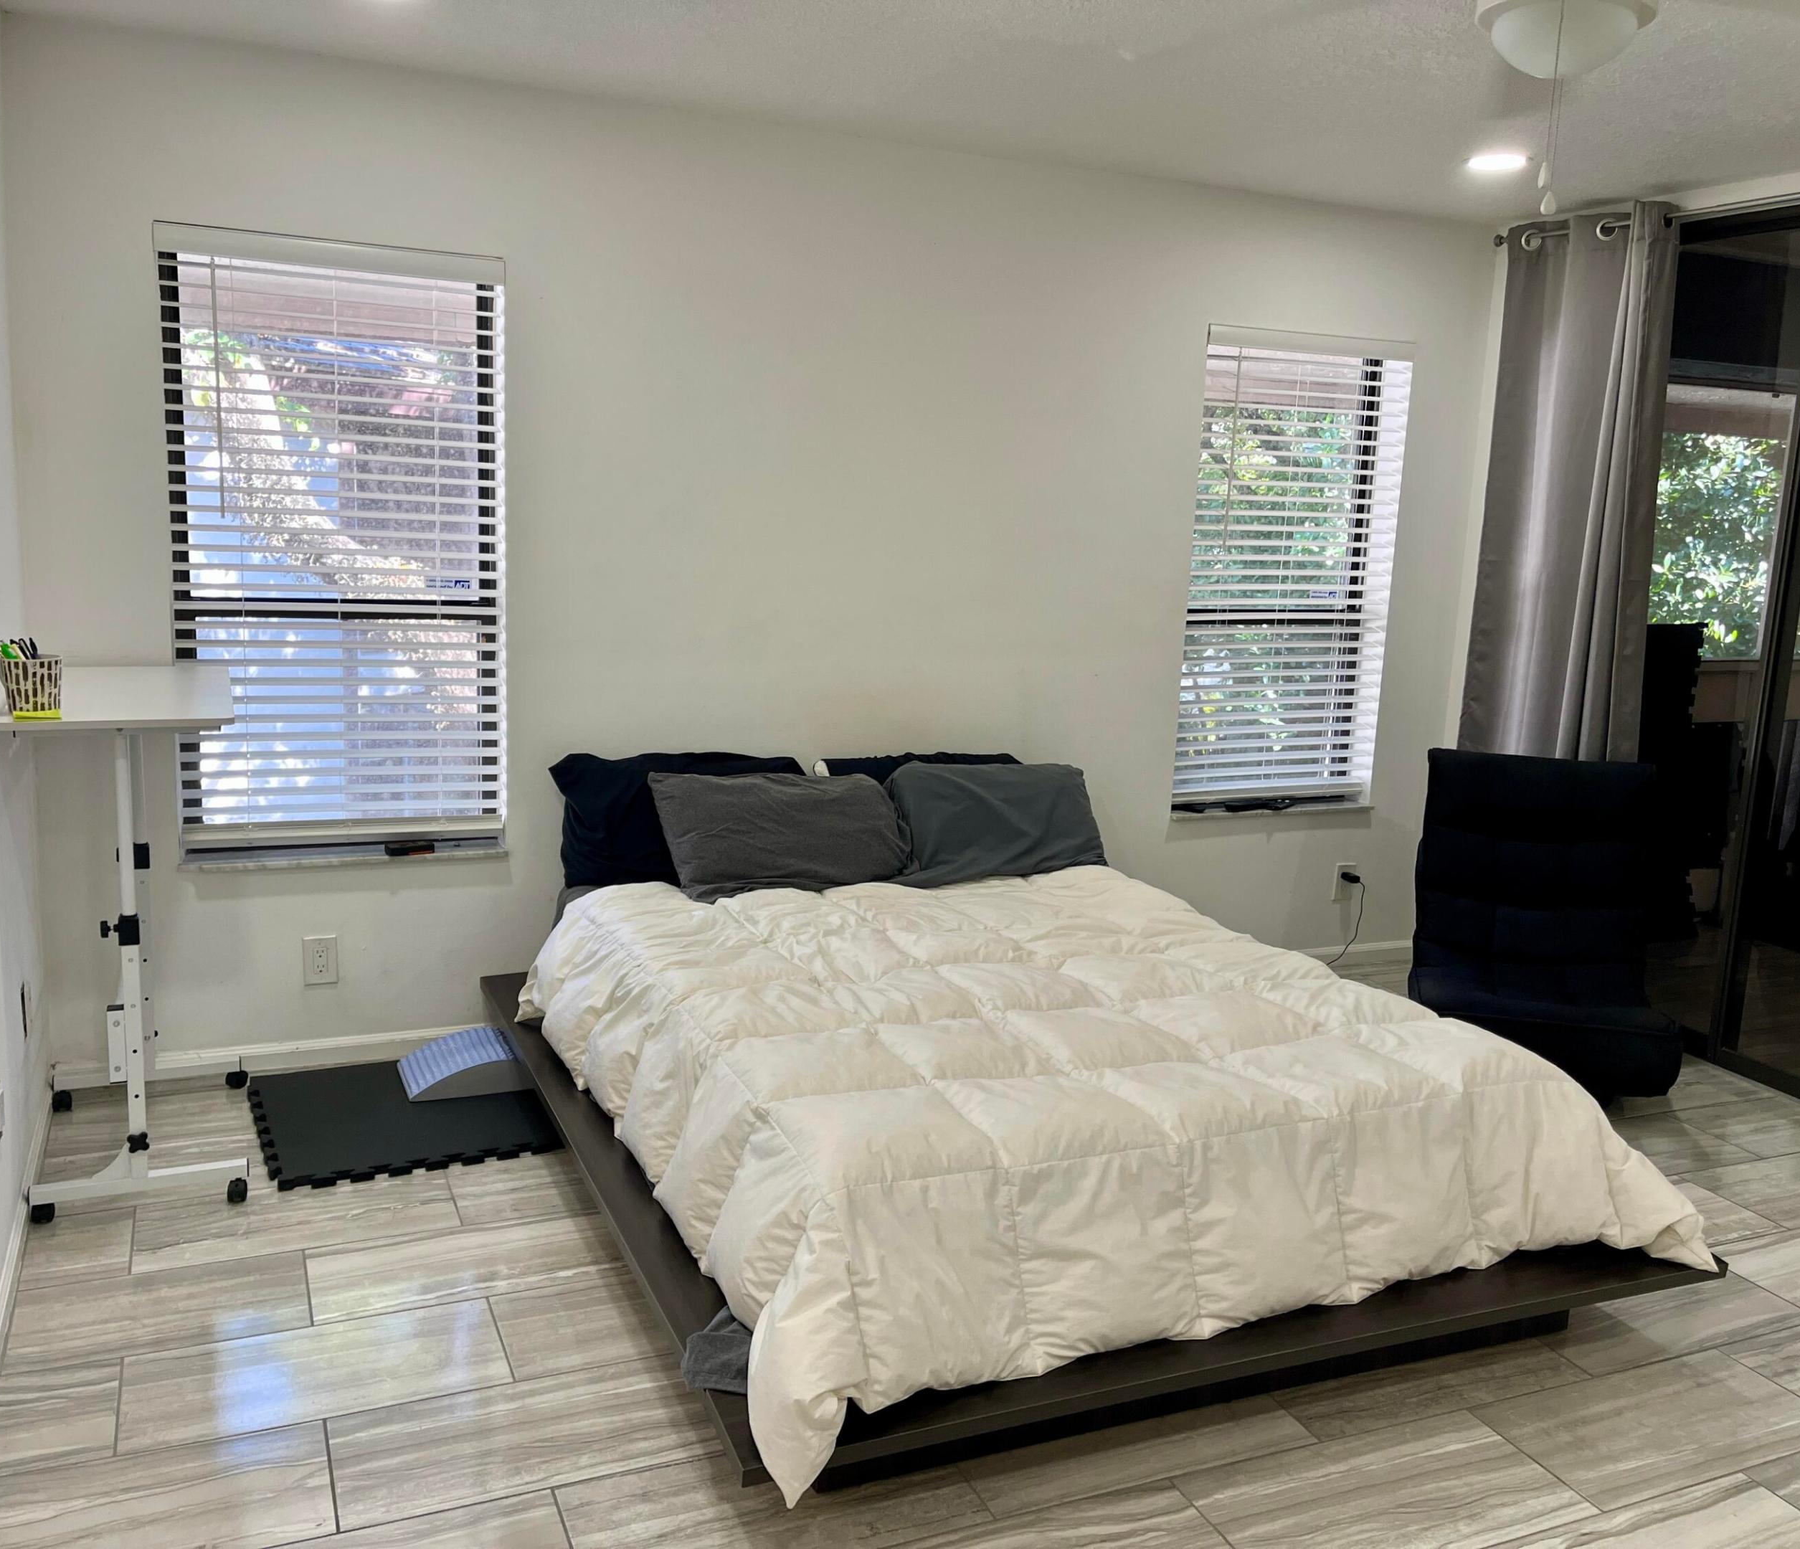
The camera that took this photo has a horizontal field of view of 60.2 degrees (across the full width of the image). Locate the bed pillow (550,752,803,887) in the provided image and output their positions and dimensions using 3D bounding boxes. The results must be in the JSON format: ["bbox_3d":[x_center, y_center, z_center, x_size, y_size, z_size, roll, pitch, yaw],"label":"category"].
[{"bbox_3d":[-0.569,0.120,4.129,0.700,0.364,0.175,-2,11,-23],"label":"bed pillow"}]

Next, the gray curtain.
[{"bbox_3d":[1.964,-0.515,4.769,0.117,2.313,0.612,-2,11,-23],"label":"gray curtain"}]

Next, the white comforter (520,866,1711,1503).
[{"bbox_3d":[0.260,0.583,3.325,1.779,0.369,2.119,-2,11,-23],"label":"white comforter"}]

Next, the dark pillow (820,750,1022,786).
[{"bbox_3d":[0.072,0.110,4.422,0.671,0.340,0.175,-2,11,-23],"label":"dark pillow"}]

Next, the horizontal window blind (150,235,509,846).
[{"bbox_3d":[-1.359,-0.541,3.794,0.768,1.451,0.063,-2,11,-23],"label":"horizontal window blind"}]

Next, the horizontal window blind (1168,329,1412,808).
[{"bbox_3d":[1.234,-0.633,4.923,0.779,1.469,0.063,-2,11,-23],"label":"horizontal window blind"}]

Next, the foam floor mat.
[{"bbox_3d":[-1.177,0.805,3.681,0.646,0.018,0.632,-2,11,-23],"label":"foam floor mat"}]

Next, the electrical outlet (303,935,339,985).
[{"bbox_3d":[-1.464,0.469,3.922,0.080,0.127,0.010,-2,11,-23],"label":"electrical outlet"}]

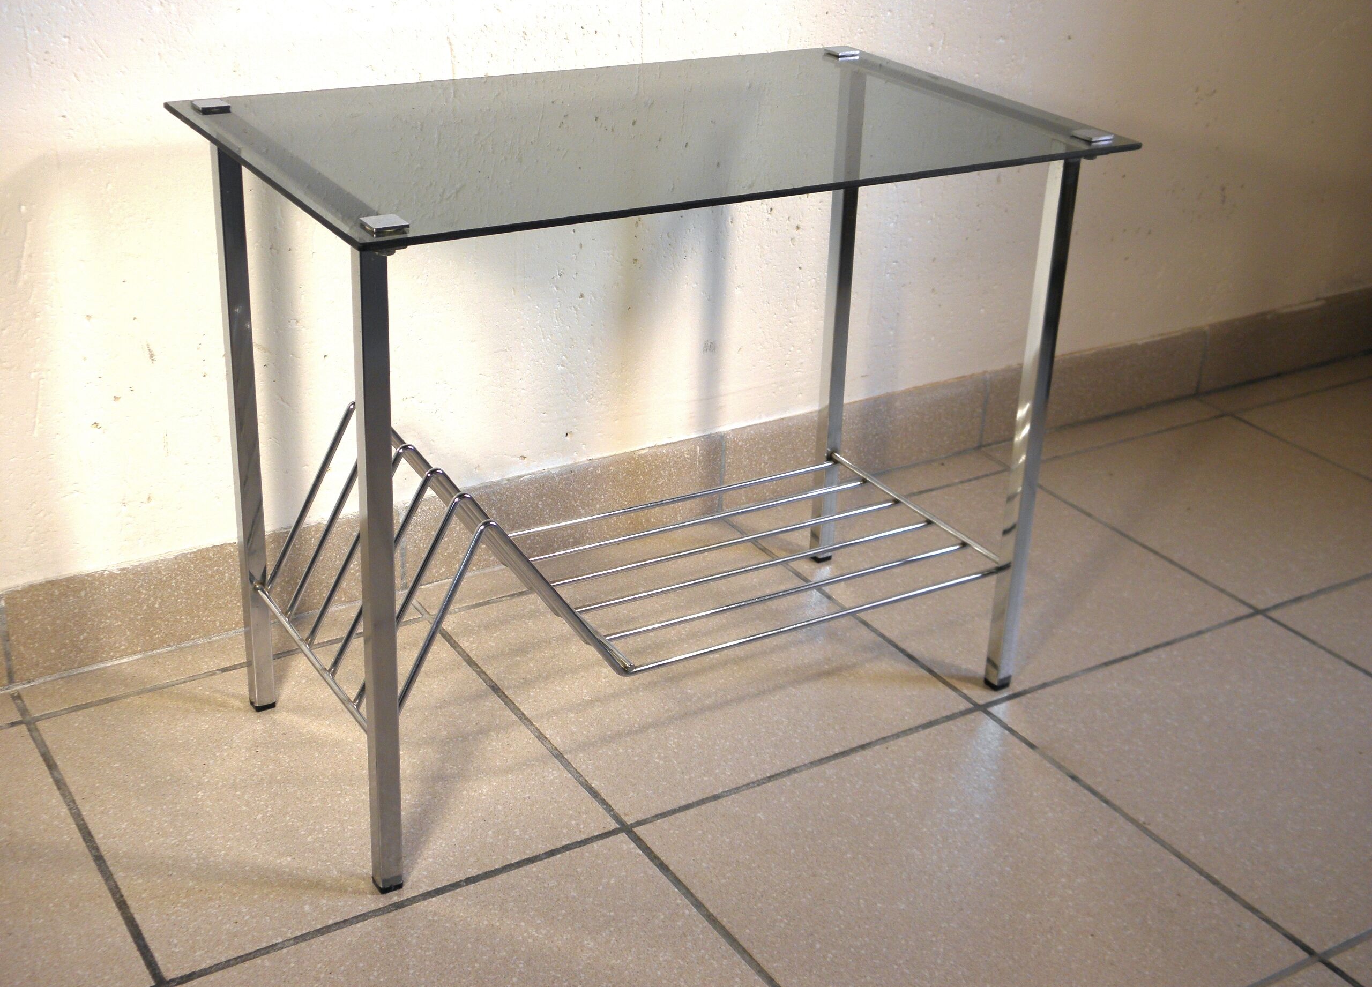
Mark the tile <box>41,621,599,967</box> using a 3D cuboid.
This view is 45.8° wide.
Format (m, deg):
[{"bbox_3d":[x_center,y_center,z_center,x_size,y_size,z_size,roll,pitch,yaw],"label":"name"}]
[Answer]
[{"bbox_3d":[-0.254,0.194,1.117,0.303,0.009,0.303,-13,29,-29],"label":"tile"}]

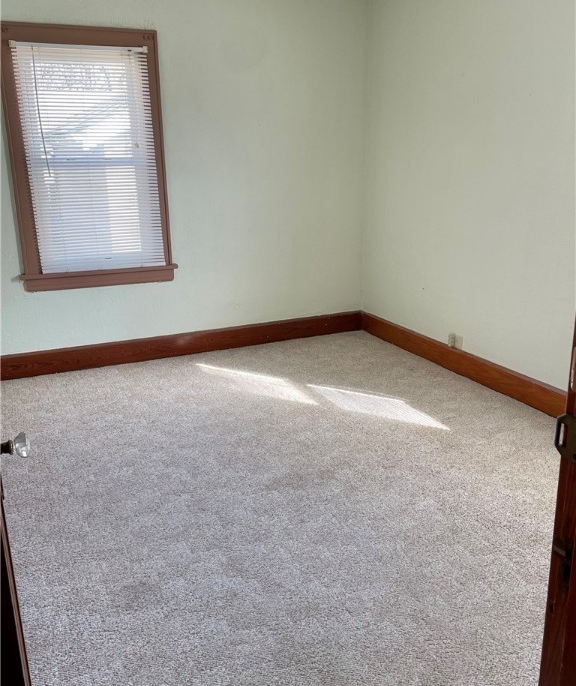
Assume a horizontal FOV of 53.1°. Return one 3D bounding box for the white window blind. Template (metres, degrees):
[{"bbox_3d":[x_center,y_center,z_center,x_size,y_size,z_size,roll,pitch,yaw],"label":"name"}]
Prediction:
[{"bbox_3d":[-1.179,-1.100,3.532,0.764,1.316,0.040,-8,18,-23],"label":"white window blind"}]

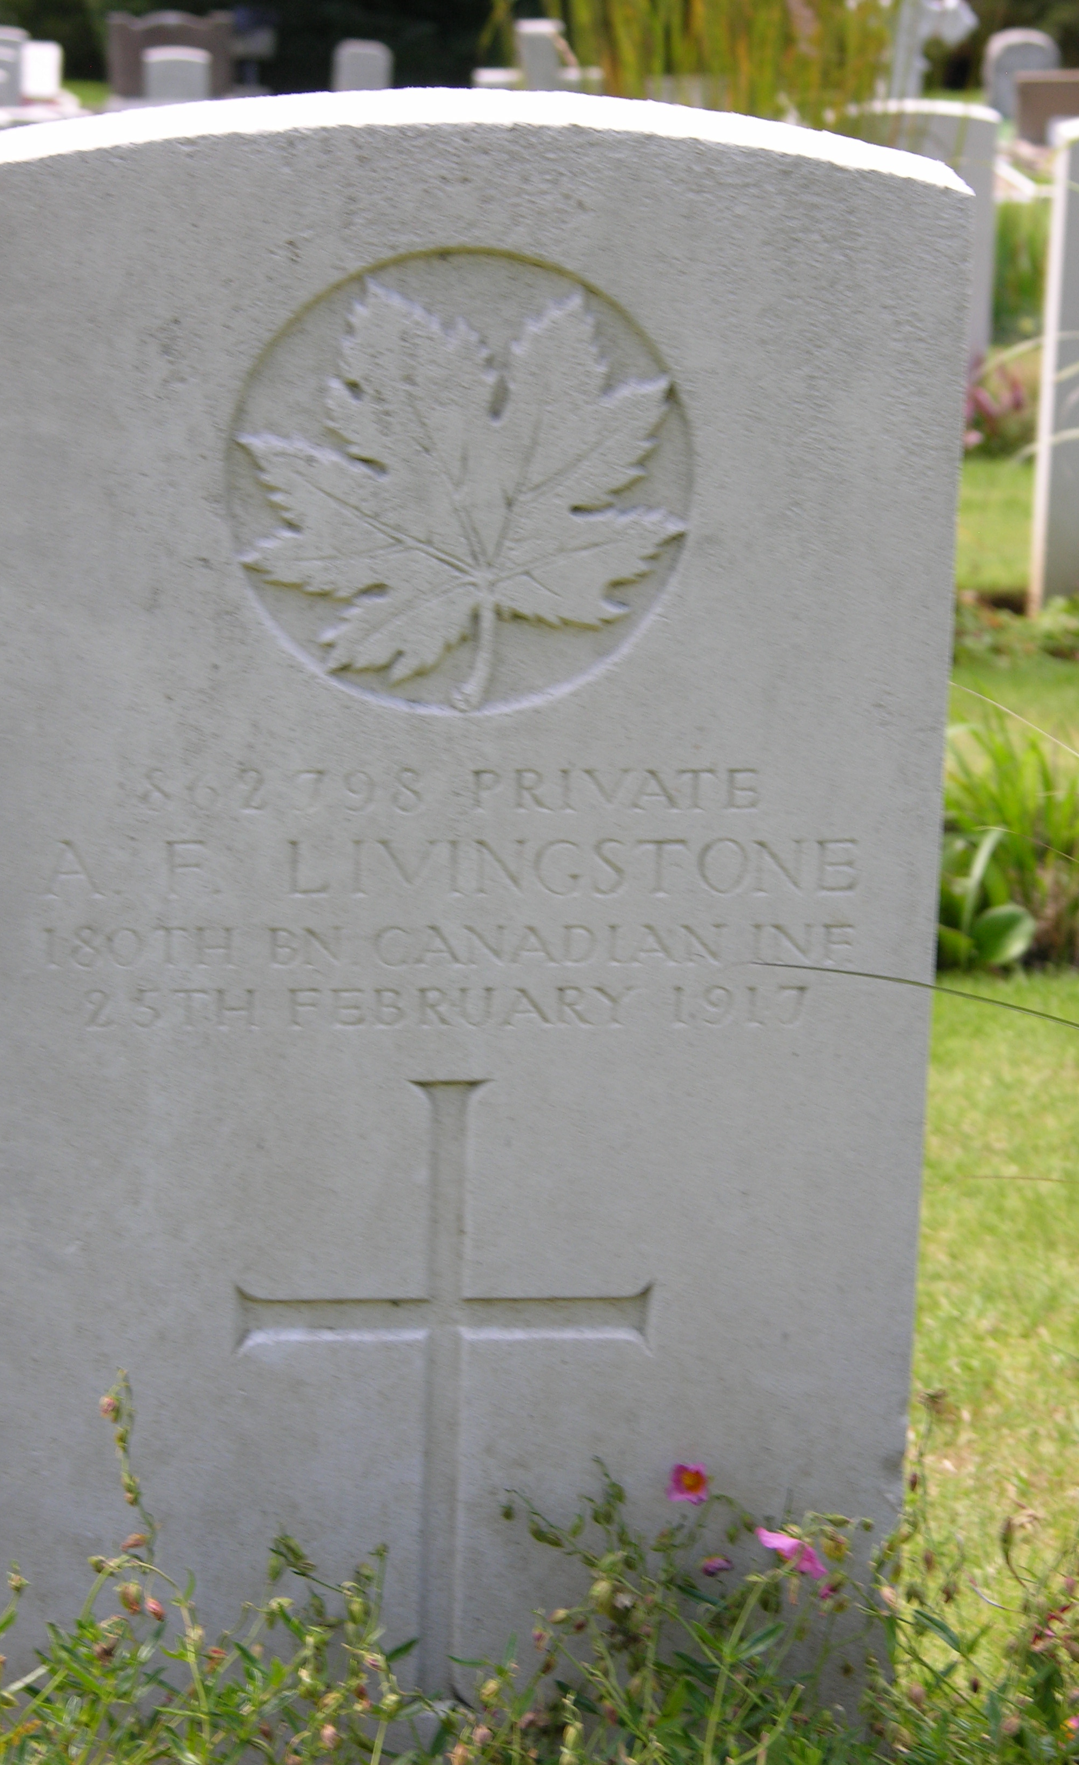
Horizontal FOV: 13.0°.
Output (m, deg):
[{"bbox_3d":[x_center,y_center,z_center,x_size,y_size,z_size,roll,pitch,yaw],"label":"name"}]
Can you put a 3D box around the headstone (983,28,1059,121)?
[{"bbox_3d":[3.244,-5.455,32.096,0.460,0.630,0.110,-2,18,-10],"label":"headstone"}]

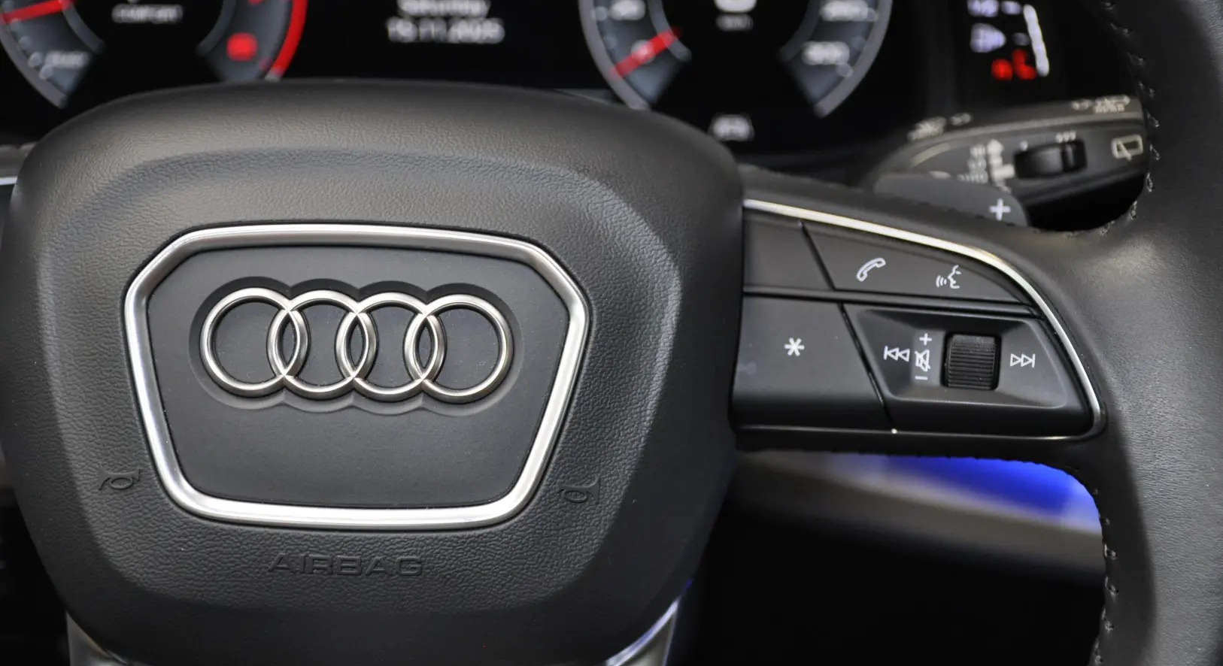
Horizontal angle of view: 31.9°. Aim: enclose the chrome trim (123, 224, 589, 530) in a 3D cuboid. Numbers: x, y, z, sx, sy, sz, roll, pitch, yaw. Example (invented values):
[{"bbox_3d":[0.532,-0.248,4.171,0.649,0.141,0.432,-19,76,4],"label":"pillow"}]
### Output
[{"bbox_3d":[-0.051,0.009,0.430,0.093,0.061,0.010,2,1,1],"label":"chrome trim"}]

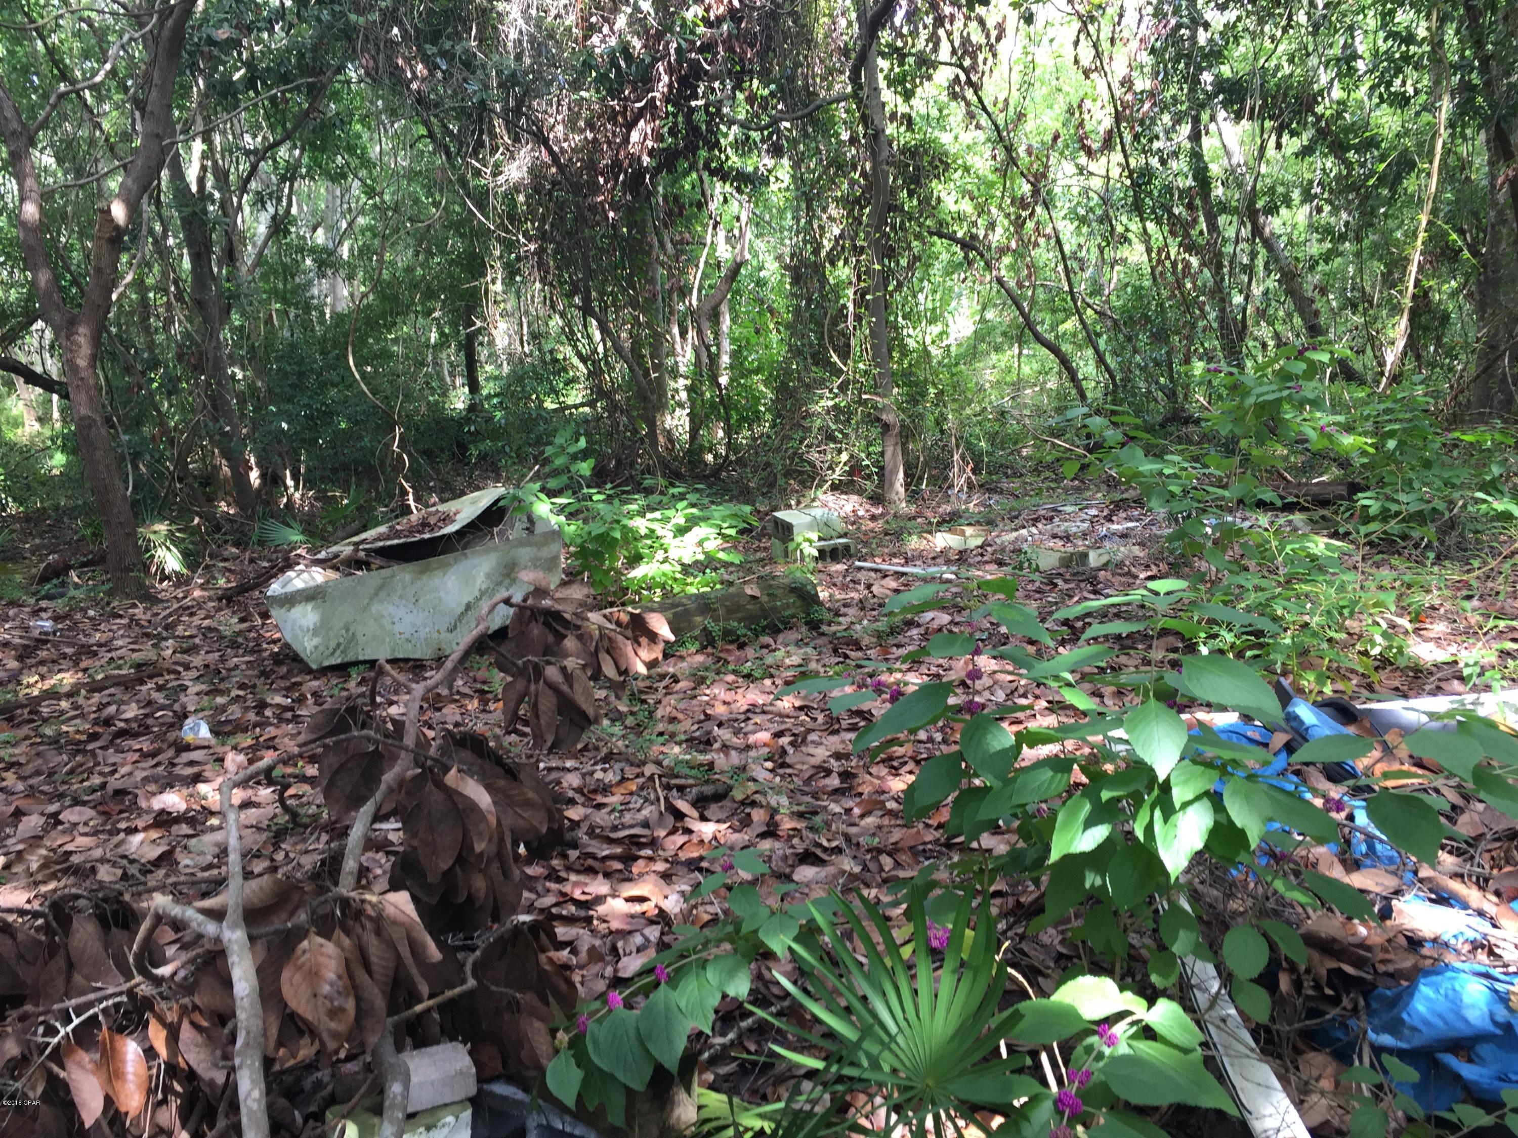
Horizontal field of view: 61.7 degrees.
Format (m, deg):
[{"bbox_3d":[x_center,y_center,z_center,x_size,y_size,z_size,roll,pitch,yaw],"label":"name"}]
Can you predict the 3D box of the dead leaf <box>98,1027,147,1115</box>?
[{"bbox_3d":[-1.075,0.853,2.150,0.068,0.155,0.035,-17,0,-31],"label":"dead leaf"}]

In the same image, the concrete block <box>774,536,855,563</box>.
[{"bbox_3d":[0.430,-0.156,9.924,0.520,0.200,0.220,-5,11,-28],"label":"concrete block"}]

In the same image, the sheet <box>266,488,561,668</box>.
[{"bbox_3d":[-1.990,-0.001,7.260,1.600,0.800,1.000,-4,11,-20],"label":"sheet"}]

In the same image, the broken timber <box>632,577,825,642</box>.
[{"bbox_3d":[-0.150,0.248,7.405,1.180,0.260,0.280,-6,12,-32],"label":"broken timber"}]

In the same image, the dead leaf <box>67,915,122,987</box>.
[{"bbox_3d":[-1.329,0.767,2.550,0.076,0.177,0.035,-33,0,-31],"label":"dead leaf"}]

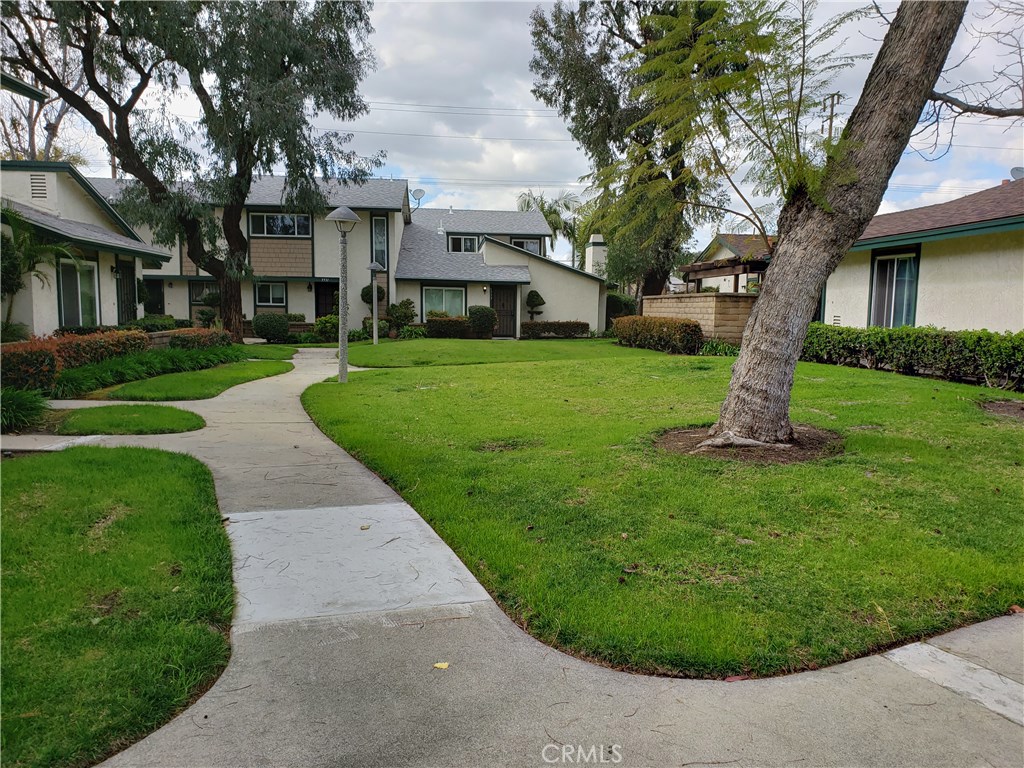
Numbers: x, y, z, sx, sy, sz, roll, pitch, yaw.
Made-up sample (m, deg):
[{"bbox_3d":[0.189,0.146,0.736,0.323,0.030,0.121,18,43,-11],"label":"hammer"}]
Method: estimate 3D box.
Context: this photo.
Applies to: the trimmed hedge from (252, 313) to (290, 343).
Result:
[{"bbox_3d":[-8.774,-2.057,28.000,1.280,1.080,1.200,1,6,0],"label":"trimmed hedge"}]

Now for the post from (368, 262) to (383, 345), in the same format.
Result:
[{"bbox_3d":[-4.933,-2.931,28.000,0.620,2.980,0.620,1,6,0],"label":"post"}]

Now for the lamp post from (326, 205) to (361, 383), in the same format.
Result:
[{"bbox_3d":[-2.881,-1.544,13.150,0.620,3.000,0.620,1,6,0],"label":"lamp post"}]

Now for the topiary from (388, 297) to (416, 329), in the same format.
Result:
[{"bbox_3d":[-4.253,-2.598,29.600,1.150,1.380,1.100,1,6,0],"label":"topiary"}]

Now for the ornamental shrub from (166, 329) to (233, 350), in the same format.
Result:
[{"bbox_3d":[-7.388,-1.011,18.300,0.850,0.680,3.100,0,6,-7],"label":"ornamental shrub"}]

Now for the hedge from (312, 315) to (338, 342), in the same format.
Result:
[{"bbox_3d":[-6.855,-2.057,28.500,1.080,1.050,1.050,1,6,0],"label":"hedge"}]

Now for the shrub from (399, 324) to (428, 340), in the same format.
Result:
[{"bbox_3d":[-3.752,-1.942,29.000,1.050,0.620,0.900,1,6,0],"label":"shrub"}]

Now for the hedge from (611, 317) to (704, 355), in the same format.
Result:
[{"bbox_3d":[3.617,-1.274,19.800,0.850,0.780,4.800,0,6,-10],"label":"hedge"}]

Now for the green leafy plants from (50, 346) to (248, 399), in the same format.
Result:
[{"bbox_3d":[-6.648,-0.433,15.244,1.050,0.450,8.000,0,6,-2],"label":"green leafy plants"}]

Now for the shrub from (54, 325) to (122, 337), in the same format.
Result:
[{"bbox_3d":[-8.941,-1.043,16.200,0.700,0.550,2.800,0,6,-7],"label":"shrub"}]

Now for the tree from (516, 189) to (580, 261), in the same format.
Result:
[{"bbox_3d":[2.438,-8.029,50.000,4.100,9.000,4.100,1,6,0],"label":"tree"}]

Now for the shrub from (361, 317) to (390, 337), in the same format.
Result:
[{"bbox_3d":[-5.125,-2.145,29.200,1.050,0.820,0.950,1,6,0],"label":"shrub"}]

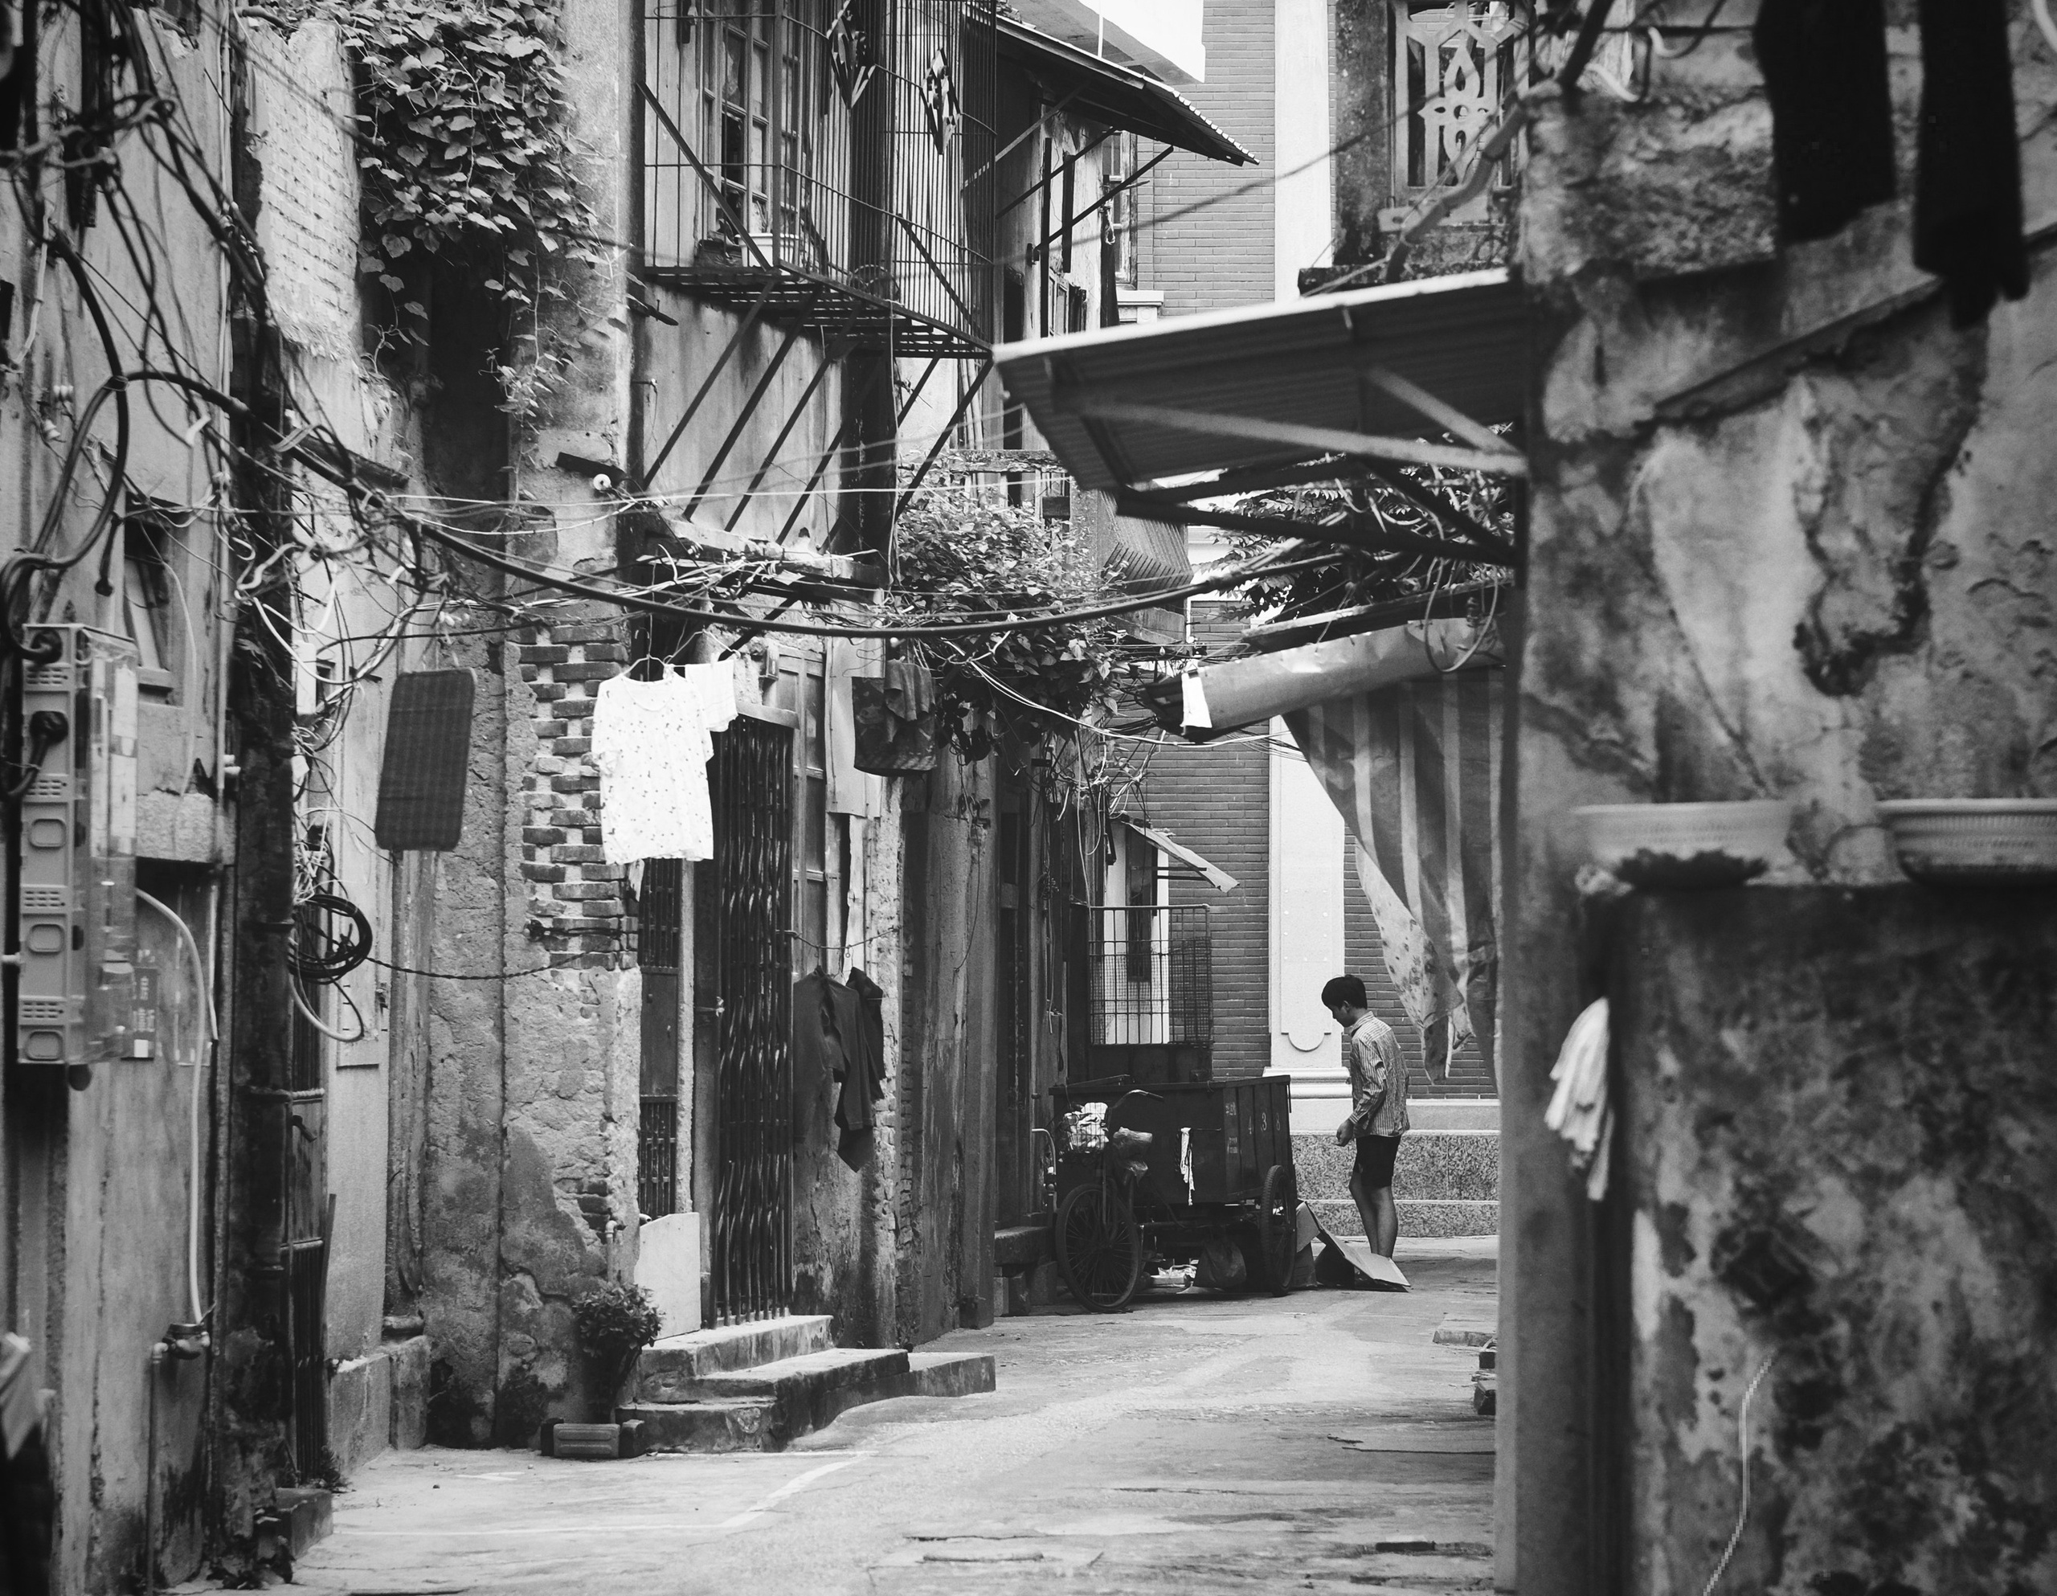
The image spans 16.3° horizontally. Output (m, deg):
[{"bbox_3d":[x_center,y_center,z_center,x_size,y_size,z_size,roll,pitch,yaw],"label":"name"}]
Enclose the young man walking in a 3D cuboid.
[{"bbox_3d":[1.870,1.797,39.800,0.430,1.620,0.480,0,-1,25],"label":"young man walking"}]

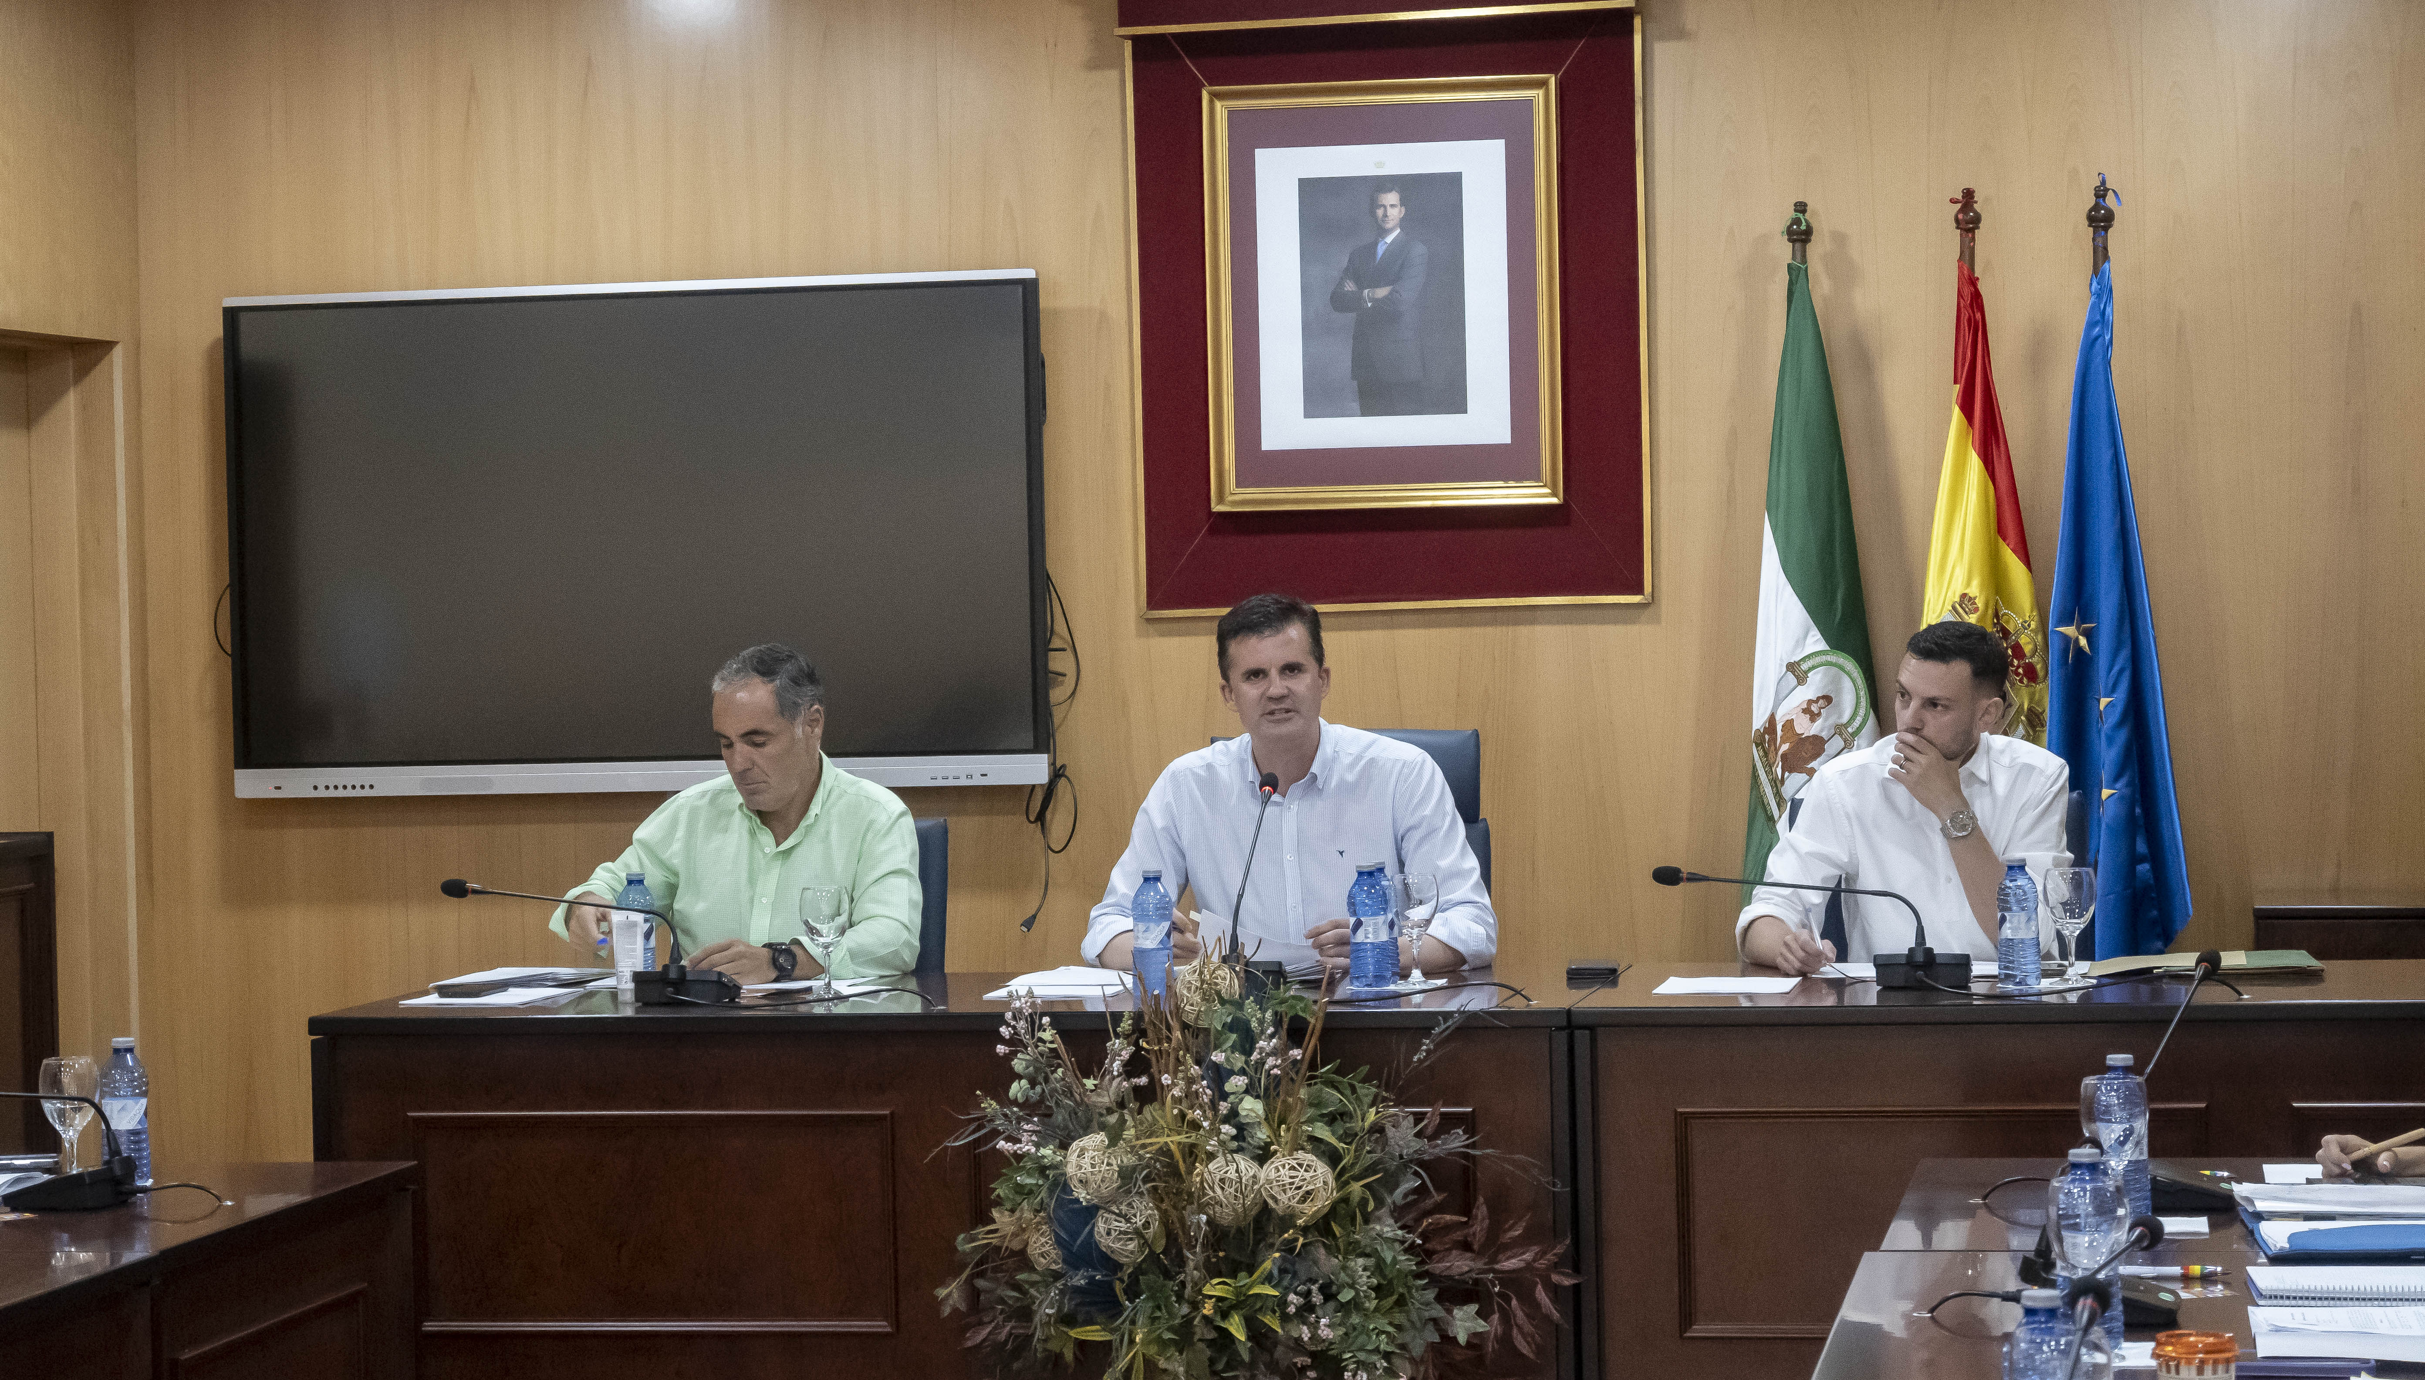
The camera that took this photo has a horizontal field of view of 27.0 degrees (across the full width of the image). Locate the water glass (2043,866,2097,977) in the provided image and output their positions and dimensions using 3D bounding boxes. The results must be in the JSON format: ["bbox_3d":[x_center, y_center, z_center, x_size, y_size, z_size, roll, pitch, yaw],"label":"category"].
[{"bbox_3d":[1.355,0.371,7.980,0.081,0.181,0.081,-1,1,11],"label":"water glass"}]

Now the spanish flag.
[{"bbox_3d":[1.476,-0.057,9.414,0.285,1.480,0.220,-1,1,11],"label":"spanish flag"}]

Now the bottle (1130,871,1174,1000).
[{"bbox_3d":[-0.099,0.395,8.252,0.067,0.204,0.067,-1,1,0],"label":"bottle"}]

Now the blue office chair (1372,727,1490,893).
[{"bbox_3d":[0.216,0.657,8.951,0.620,1.162,0.640,-1,1,11],"label":"blue office chair"}]

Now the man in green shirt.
[{"bbox_3d":[-0.827,0.591,9.004,0.634,1.341,0.780,-1,1,14],"label":"man in green shirt"}]

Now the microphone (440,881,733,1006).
[{"bbox_3d":[-1.030,0.413,8.383,0.507,0.205,0.160,-1,1,11],"label":"microphone"}]

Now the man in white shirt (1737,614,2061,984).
[{"bbox_3d":[1.181,0.548,8.426,0.580,1.331,0.750,-1,1,18],"label":"man in white shirt"}]

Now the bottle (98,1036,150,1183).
[{"bbox_3d":[-1.519,0.590,7.070,0.067,0.204,0.067,-1,1,11],"label":"bottle"}]

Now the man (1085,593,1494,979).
[{"bbox_3d":[0.152,0.535,8.648,0.680,1.400,0.750,-1,1,7],"label":"man"}]

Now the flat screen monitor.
[{"bbox_3d":[-1.172,-0.309,10.284,1.712,1.028,0.090,-1,1,11],"label":"flat screen monitor"}]

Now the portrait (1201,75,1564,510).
[{"bbox_3d":[0.337,-0.781,9.986,0.700,0.840,0.045,-1,1,11],"label":"portrait"}]

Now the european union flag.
[{"bbox_3d":[1.697,-0.069,9.370,0.280,1.450,0.220,-1,1,11],"label":"european union flag"}]

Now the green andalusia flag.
[{"bbox_3d":[1.179,-0.079,9.655,0.300,1.500,0.220,-1,1,11],"label":"green andalusia flag"}]

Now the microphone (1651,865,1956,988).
[{"bbox_3d":[0.963,0.376,8.103,0.505,0.196,0.150,-1,1,11],"label":"microphone"}]

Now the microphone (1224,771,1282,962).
[{"bbox_3d":[0.071,0.316,8.370,0.150,0.347,0.380,-1,1,11],"label":"microphone"}]

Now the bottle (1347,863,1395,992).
[{"bbox_3d":[0.254,0.384,8.207,0.066,0.200,0.066,-1,1,11],"label":"bottle"}]

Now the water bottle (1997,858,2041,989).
[{"bbox_3d":[1.279,0.367,8.015,0.067,0.204,0.067,-1,1,11],"label":"water bottle"}]

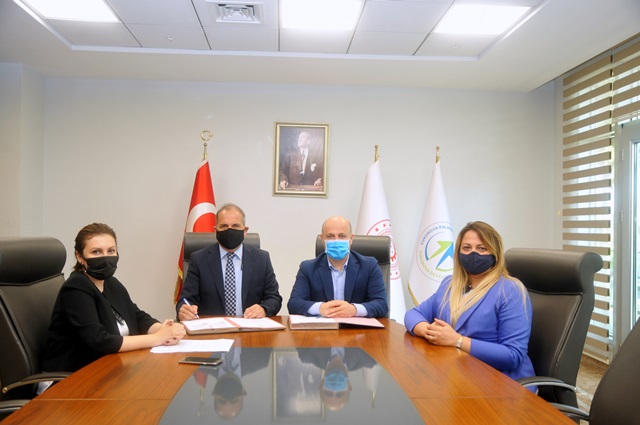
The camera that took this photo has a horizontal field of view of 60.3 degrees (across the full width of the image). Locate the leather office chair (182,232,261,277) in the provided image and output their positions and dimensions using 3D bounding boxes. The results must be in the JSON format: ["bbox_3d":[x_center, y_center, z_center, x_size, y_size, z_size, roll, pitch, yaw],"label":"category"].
[{"bbox_3d":[-0.608,0.721,3.233,0.620,1.194,0.700,1,-1,-6],"label":"leather office chair"}]

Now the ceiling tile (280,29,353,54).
[{"bbox_3d":[-0.037,-1.438,4.612,0.600,0.020,0.590,1,-1,-3],"label":"ceiling tile"}]

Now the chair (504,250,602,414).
[{"bbox_3d":[0.648,0.710,2.102,0.680,1.160,0.620,1,-2,-16],"label":"chair"}]

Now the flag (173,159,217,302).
[{"bbox_3d":[-1.201,0.284,5.450,0.530,1.603,0.270,1,-1,-4],"label":"flag"}]

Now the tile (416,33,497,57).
[{"bbox_3d":[1.161,-1.421,4.684,0.600,0.020,0.590,1,-1,-3],"label":"tile"}]

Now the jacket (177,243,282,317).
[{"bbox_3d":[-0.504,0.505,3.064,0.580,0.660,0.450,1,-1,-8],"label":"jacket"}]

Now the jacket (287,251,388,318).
[{"bbox_3d":[0.095,0.486,2.978,0.550,0.560,0.440,1,-1,-4],"label":"jacket"}]

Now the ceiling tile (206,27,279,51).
[{"bbox_3d":[-0.636,-1.446,4.576,0.600,0.020,0.590,1,-1,-3],"label":"ceiling tile"}]

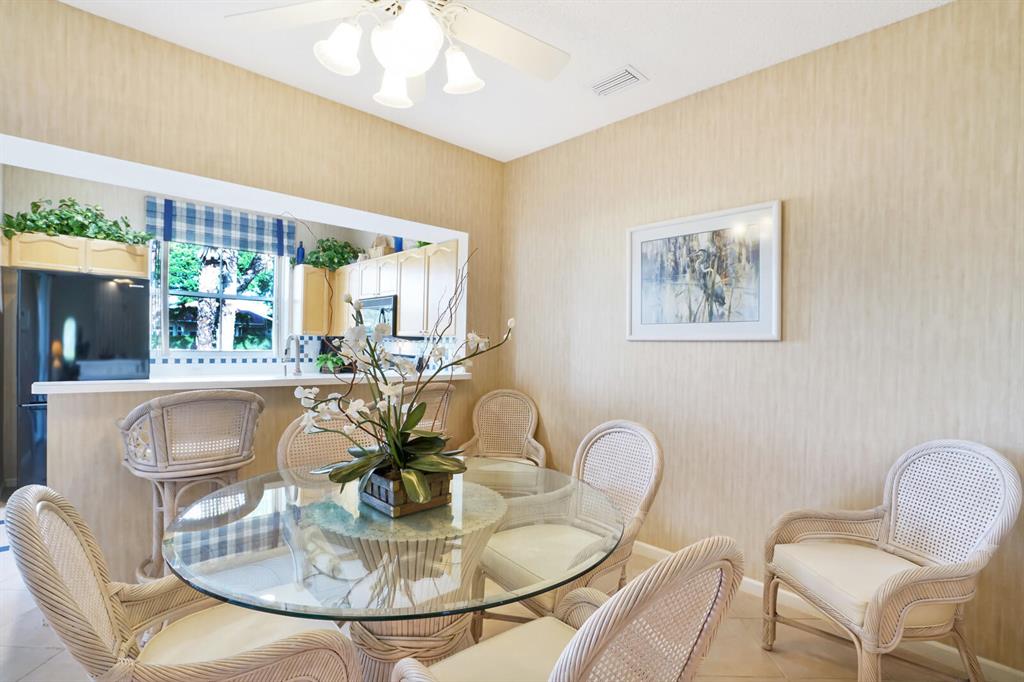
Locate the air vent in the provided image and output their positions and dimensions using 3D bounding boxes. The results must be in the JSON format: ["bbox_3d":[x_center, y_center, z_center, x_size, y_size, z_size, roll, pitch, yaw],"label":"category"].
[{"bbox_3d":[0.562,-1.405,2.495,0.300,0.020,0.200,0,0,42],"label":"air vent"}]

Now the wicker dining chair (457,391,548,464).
[{"bbox_3d":[-0.045,0.843,3.130,0.570,0.945,0.650,0,0,5],"label":"wicker dining chair"}]

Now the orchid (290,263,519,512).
[{"bbox_3d":[-0.378,0.140,1.600,0.740,0.870,0.560,0,0,0],"label":"orchid"}]

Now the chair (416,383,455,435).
[{"bbox_3d":[-0.680,0.774,2.890,0.600,1.080,0.590,0,0,-42],"label":"chair"}]

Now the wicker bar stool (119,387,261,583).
[{"bbox_3d":[-1.660,0.774,2.415,0.620,1.082,0.600,0,0,-42],"label":"wicker bar stool"}]

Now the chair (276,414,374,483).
[{"bbox_3d":[-0.830,0.843,2.140,0.570,0.945,0.660,0,0,-24],"label":"chair"}]

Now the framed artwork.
[{"bbox_3d":[1.030,-0.352,2.565,0.850,0.695,0.030,0,0,42],"label":"framed artwork"}]

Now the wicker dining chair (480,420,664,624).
[{"bbox_3d":[0.260,0.843,1.990,0.670,0.945,0.570,0,0,-38],"label":"wicker dining chair"}]

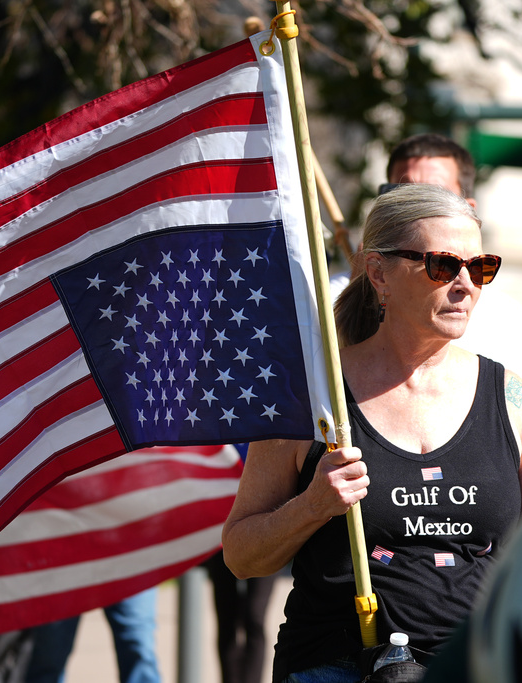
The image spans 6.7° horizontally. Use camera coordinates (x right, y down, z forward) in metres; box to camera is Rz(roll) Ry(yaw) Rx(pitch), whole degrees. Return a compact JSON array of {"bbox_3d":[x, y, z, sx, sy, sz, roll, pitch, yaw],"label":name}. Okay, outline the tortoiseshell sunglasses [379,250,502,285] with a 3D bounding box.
[{"bbox_3d":[0.250,-0.109,6.503,0.146,0.052,0.145,3,0,-41],"label":"tortoiseshell sunglasses"}]

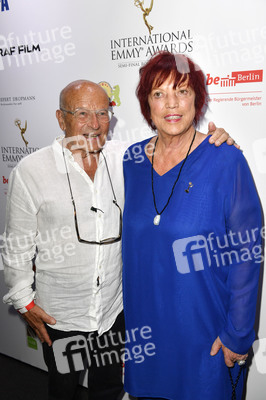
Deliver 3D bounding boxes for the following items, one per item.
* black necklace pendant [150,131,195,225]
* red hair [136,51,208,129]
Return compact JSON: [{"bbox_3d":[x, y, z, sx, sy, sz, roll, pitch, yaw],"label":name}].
[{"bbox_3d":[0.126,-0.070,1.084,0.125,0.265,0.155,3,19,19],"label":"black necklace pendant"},{"bbox_3d":[0.119,-0.333,1.070,0.210,0.225,0.215,-3,18,9],"label":"red hair"}]

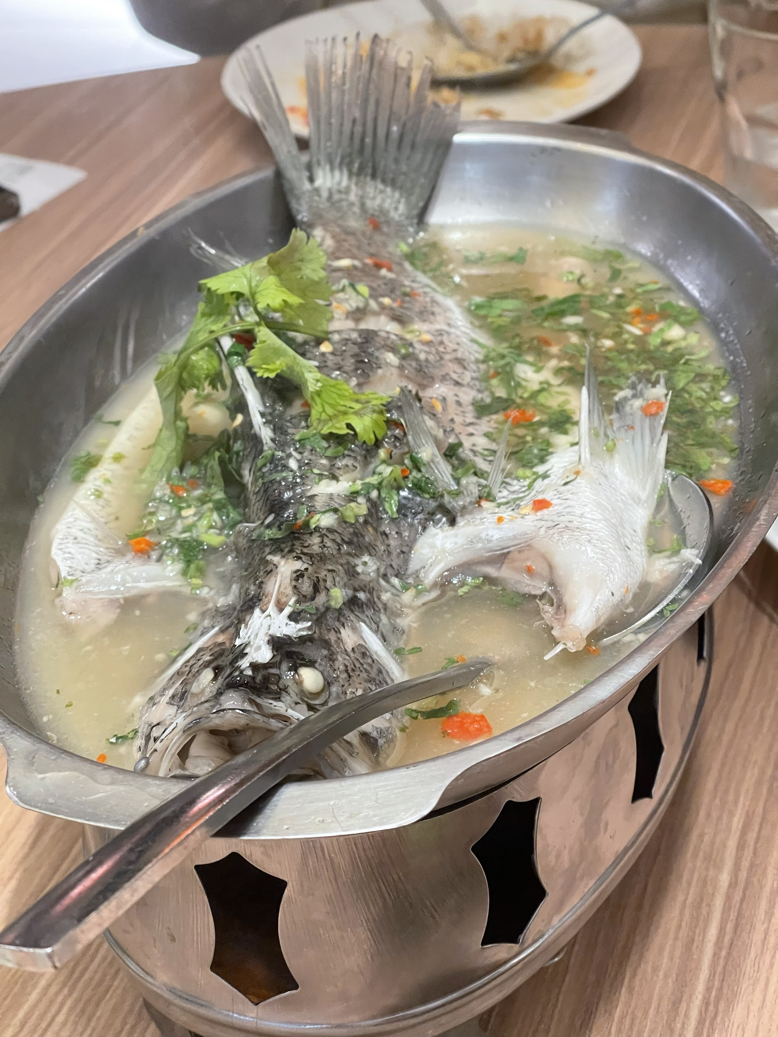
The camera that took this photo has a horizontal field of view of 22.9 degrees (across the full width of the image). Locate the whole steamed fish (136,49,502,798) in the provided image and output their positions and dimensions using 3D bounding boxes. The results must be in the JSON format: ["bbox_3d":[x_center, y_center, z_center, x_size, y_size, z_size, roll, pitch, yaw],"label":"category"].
[{"bbox_3d":[-0.014,-0.050,0.616,0.093,0.078,0.372,-3,34,5],"label":"whole steamed fish"}]

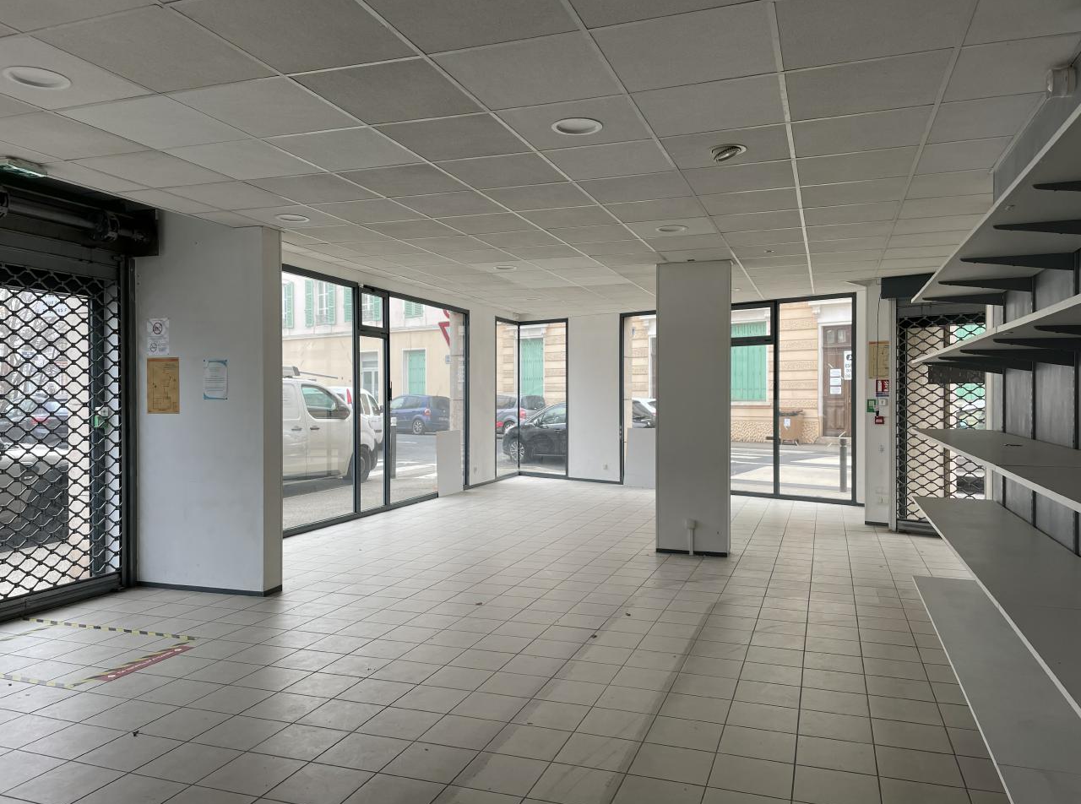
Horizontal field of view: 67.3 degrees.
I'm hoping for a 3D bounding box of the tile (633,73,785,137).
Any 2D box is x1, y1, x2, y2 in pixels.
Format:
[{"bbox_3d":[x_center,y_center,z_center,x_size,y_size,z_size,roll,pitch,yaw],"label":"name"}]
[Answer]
[{"bbox_3d":[0.737,-1.252,3.448,0.595,0.030,0.595,0,0,19],"label":"tile"}]

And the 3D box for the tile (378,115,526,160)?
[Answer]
[{"bbox_3d":[-0.398,-1.260,3.854,0.600,0.025,0.600,0,0,19],"label":"tile"}]

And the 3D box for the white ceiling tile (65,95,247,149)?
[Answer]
[{"bbox_3d":[-1.729,-1.268,3.688,0.600,0.025,0.600,0,0,19],"label":"white ceiling tile"}]

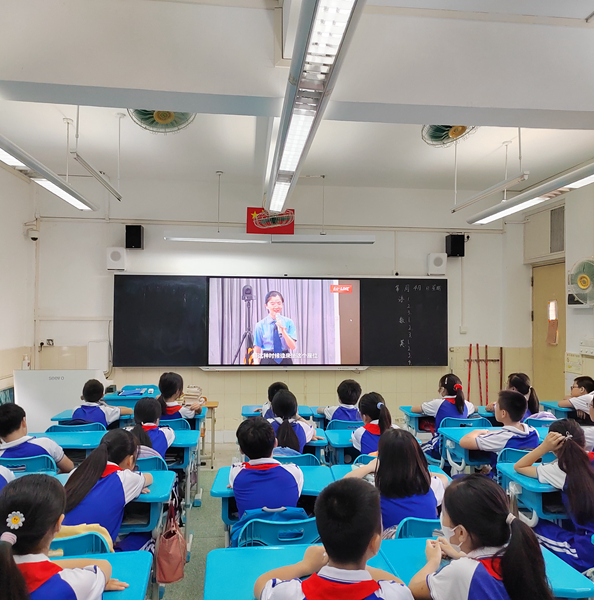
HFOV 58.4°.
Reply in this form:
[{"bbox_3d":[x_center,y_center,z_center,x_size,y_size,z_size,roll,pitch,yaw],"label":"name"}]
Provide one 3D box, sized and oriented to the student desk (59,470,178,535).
[{"bbox_3d":[-0.924,1.290,2.597,0.610,0.765,0.430,1,-2,-8],"label":"student desk"}]

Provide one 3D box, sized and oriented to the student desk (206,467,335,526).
[{"bbox_3d":[-0.117,1.300,2.719,0.610,0.765,0.430,1,-2,-3],"label":"student desk"}]

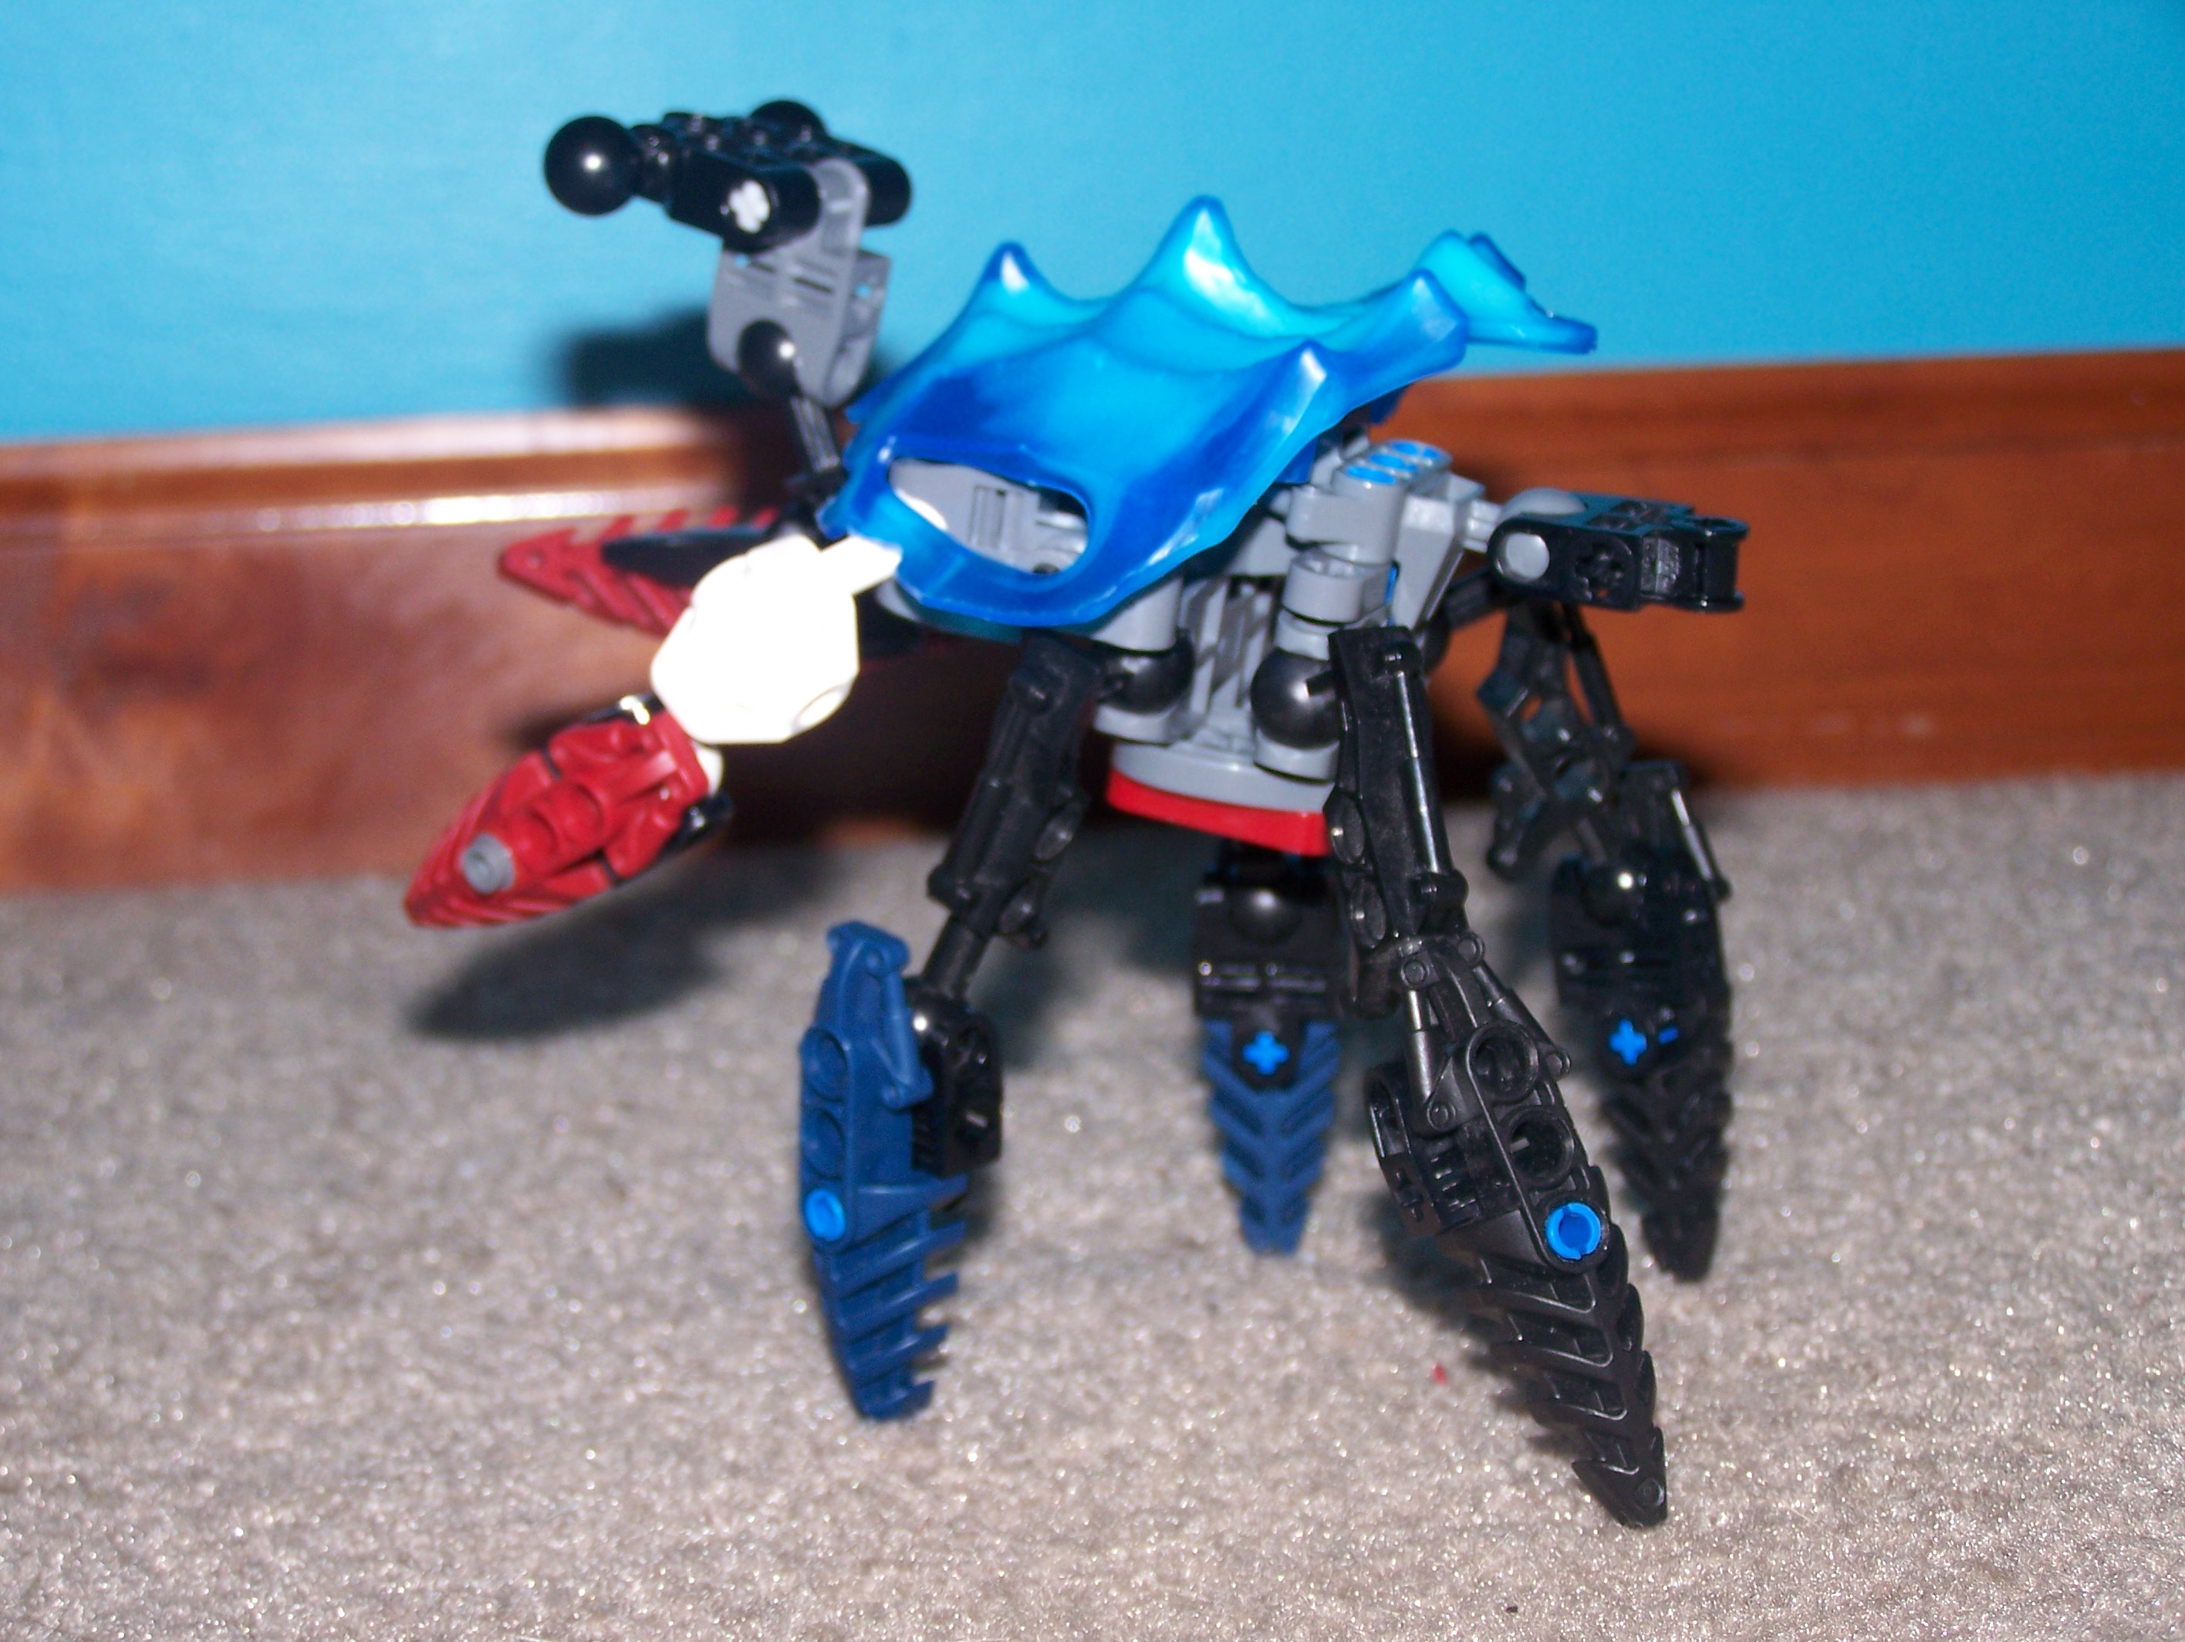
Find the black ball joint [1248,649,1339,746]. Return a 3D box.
[{"bbox_3d":[0.020,-0.012,0.412,0.010,0.010,0.010,0,7,18],"label":"black ball joint"}]

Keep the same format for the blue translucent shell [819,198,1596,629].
[{"bbox_3d":[0.011,-0.040,0.435,0.065,0.038,0.055,-13,14,-36],"label":"blue translucent shell"}]

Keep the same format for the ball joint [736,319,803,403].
[{"bbox_3d":[-0.033,-0.047,0.446,0.010,0.010,0.010,0,7,18],"label":"ball joint"}]

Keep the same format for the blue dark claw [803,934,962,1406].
[{"bbox_3d":[-0.020,0.033,0.413,0.014,0.049,0.015,-6,5,-42],"label":"blue dark claw"}]

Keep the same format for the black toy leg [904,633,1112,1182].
[{"bbox_3d":[-0.009,0.008,0.421,0.016,0.054,0.014,0,-18,30],"label":"black toy leg"}]

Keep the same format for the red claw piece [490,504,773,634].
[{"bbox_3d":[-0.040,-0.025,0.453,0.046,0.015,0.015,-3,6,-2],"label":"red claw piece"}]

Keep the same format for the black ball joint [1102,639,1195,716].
[{"bbox_3d":[0.005,-0.016,0.436,0.010,0.010,0.010,0,7,18],"label":"black ball joint"}]

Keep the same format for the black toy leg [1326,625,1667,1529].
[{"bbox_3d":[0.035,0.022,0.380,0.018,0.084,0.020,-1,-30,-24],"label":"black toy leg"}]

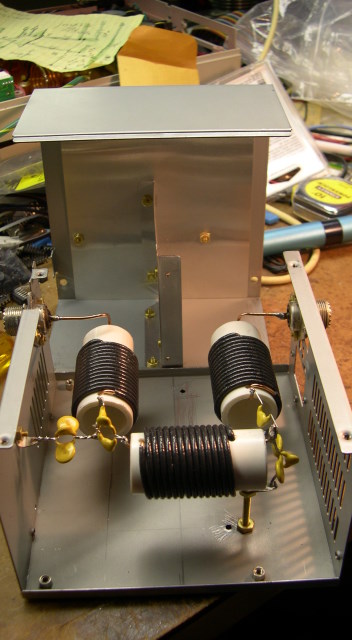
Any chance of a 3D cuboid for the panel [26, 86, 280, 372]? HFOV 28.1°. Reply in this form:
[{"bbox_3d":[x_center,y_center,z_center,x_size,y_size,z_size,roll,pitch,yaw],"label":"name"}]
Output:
[{"bbox_3d":[-0.012,-0.055,0.438,0.144,0.154,0.076,-1,36,-1],"label":"panel"}]

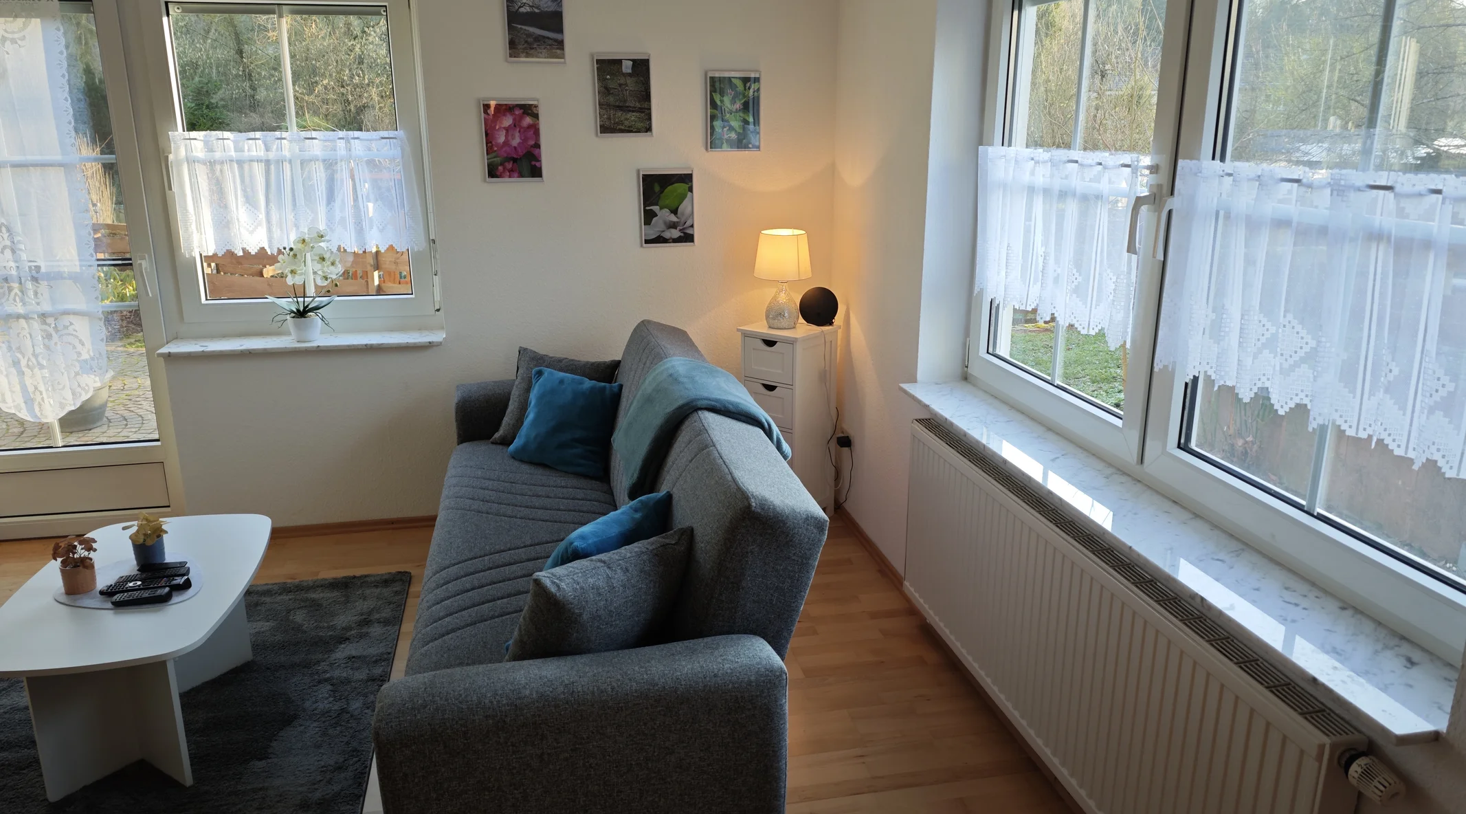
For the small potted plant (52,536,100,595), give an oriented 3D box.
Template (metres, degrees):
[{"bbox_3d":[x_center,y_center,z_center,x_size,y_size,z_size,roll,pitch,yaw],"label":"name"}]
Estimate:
[{"bbox_3d":[-1.734,0.416,2.574,0.110,0.143,0.106,-3,16,-11],"label":"small potted plant"}]

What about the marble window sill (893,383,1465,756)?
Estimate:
[{"bbox_3d":[0.866,0.199,2.317,0.246,0.020,1.964,-3,16,-11],"label":"marble window sill"}]

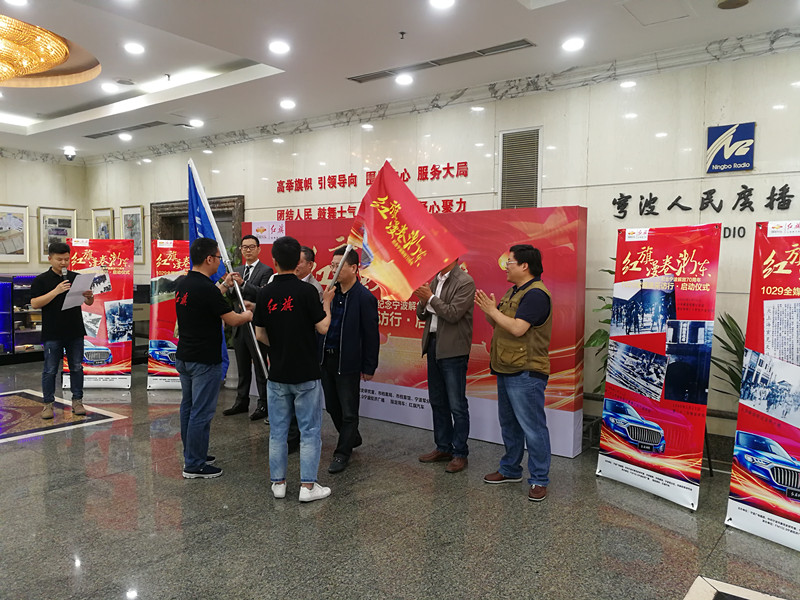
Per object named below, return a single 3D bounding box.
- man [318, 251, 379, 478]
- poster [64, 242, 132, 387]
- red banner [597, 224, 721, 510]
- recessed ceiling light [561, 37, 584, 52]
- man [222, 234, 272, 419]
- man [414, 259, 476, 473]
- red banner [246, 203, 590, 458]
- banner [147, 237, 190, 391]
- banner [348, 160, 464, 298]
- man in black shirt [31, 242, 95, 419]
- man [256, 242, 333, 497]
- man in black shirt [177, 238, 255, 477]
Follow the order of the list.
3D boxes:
[{"bbox_3d":[-0.411,0.426,4.890,0.440,1.678,0.500,-3,5,-42],"label":"man"},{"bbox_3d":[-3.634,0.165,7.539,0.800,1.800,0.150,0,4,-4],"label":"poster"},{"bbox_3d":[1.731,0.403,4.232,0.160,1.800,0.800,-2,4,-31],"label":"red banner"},{"bbox_3d":[1.304,-1.926,4.710,0.180,0.040,0.180,0,4,0],"label":"recessed ceiling light"},{"bbox_3d":[-1.558,0.262,6.326,0.540,1.800,0.450,2,4,30],"label":"man"},{"bbox_3d":[0.330,0.402,4.763,0.430,1.730,0.500,-2,5,-37],"label":"man"},{"bbox_3d":[-0.163,0.182,6.192,4.000,2.000,0.200,3,4,36],"label":"red banner"},{"bbox_3d":[-2.614,0.173,7.538,0.800,1.800,0.150,0,4,-3],"label":"banner"},{"bbox_3d":[0.058,-0.501,4.500,0.620,0.870,0.220,-44,0,1],"label":"banner"},{"bbox_3d":[-3.394,0.292,6.270,0.580,1.720,0.450,-1,4,-27],"label":"man in black shirt"},{"bbox_3d":[-0.706,0.436,4.252,0.520,1.720,0.500,2,4,22],"label":"man"},{"bbox_3d":[-1.386,0.406,4.659,0.580,1.720,0.500,-2,4,-33],"label":"man in black shirt"}]

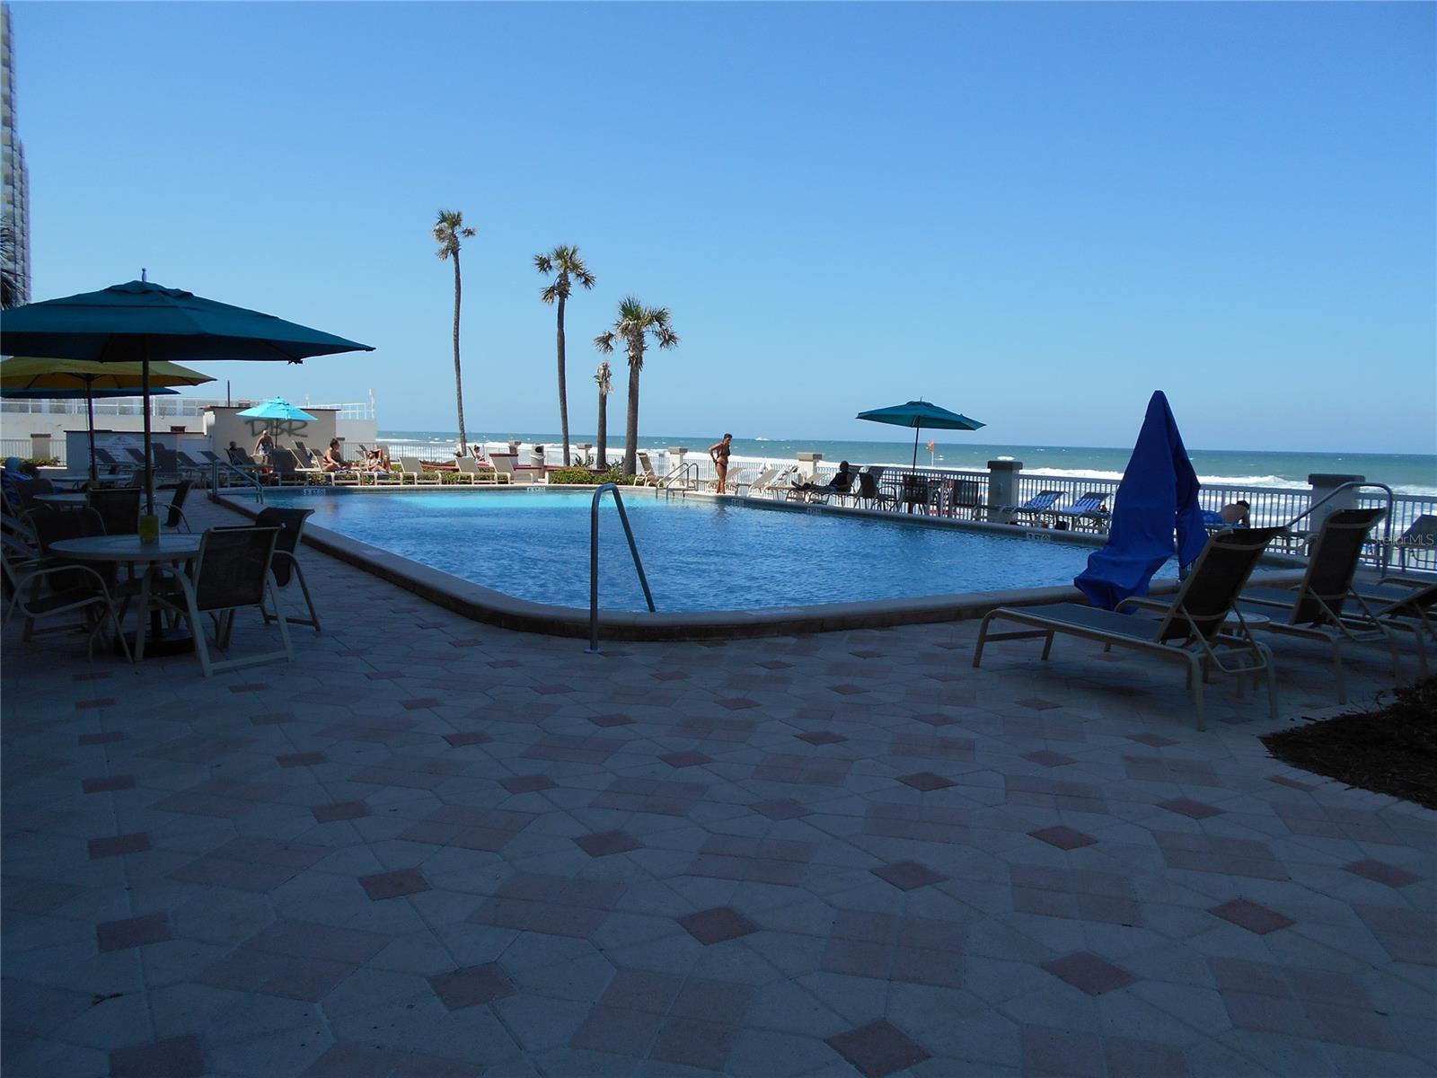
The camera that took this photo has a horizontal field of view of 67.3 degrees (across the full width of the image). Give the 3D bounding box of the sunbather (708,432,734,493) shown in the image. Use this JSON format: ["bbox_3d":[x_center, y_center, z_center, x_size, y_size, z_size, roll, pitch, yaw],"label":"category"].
[{"bbox_3d":[0.105,-2.009,28.938,0.500,1.640,0.550,4,6,28],"label":"sunbather"}]

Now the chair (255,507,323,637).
[{"bbox_3d":[-3.487,0.252,8.114,0.610,0.935,0.740,4,6,27],"label":"chair"}]

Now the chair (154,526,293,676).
[{"bbox_3d":[-3.324,0.352,7.138,0.760,0.925,0.620,4,6,30],"label":"chair"}]

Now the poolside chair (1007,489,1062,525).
[{"bbox_3d":[5.811,-0.530,20.427,1.800,0.780,0.670,-2,6,-35],"label":"poolside chair"}]

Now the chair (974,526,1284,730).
[{"bbox_3d":[2.540,0.414,6.849,0.670,1.110,1.850,-2,6,-28],"label":"chair"}]

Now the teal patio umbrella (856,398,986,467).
[{"bbox_3d":[4.182,-1.692,22.431,2.720,2.470,2.720,-2,6,-28],"label":"teal patio umbrella"}]

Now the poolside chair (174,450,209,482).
[{"bbox_3d":[-15.241,-2.047,31.276,1.750,0.860,0.670,3,6,23],"label":"poolside chair"}]

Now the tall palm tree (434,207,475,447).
[{"bbox_3d":[-11.464,-8.714,47.000,1.900,11.217,1.900,-2,6,-31],"label":"tall palm tree"}]

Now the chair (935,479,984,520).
[{"bbox_3d":[4.912,-0.769,21.813,0.680,0.950,0.640,-2,6,-33],"label":"chair"}]

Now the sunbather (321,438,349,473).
[{"bbox_3d":[-10.342,-2.227,29.200,0.780,0.880,0.520,4,6,28],"label":"sunbather"}]

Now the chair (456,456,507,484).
[{"bbox_3d":[-7.339,-2.021,32.482,0.700,0.870,1.950,-2,6,-31],"label":"chair"}]

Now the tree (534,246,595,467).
[{"bbox_3d":[-5.353,-6.143,37.700,2.100,8.106,2.100,1,5,0],"label":"tree"}]

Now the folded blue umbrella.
[{"bbox_3d":[4.090,-0.368,10.352,1.100,2.080,0.700,-2,6,-28],"label":"folded blue umbrella"}]

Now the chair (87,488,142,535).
[{"bbox_3d":[-6.696,-0.094,11.856,0.620,0.950,0.700,-4,7,-43],"label":"chair"}]

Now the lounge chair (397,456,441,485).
[{"bbox_3d":[-8.436,-1.876,30.400,0.700,0.850,1.800,-2,6,-31],"label":"lounge chair"}]

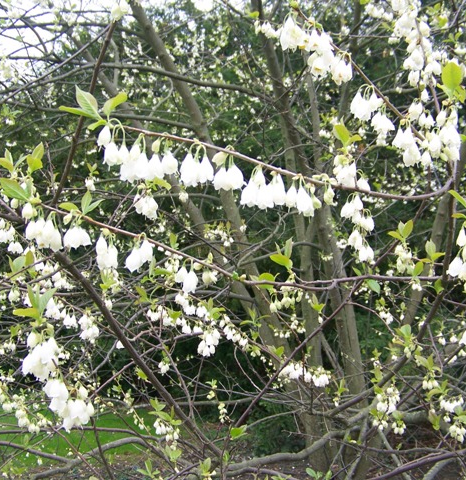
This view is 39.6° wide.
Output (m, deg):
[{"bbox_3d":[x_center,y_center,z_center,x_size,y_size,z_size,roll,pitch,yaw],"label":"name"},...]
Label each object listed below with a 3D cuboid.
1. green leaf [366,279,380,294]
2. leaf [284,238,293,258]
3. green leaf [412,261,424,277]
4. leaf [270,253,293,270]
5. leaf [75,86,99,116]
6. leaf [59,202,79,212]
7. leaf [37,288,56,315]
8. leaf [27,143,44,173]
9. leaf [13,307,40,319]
[{"bbox_3d":[0.226,0.076,1.053,0.016,0.029,0.009,-37,0,1],"label":"green leaf"},{"bbox_3d":[0.086,0.013,1.003,0.015,0.032,0.009,12,0,17],"label":"leaf"},{"bbox_3d":[0.372,0.057,1.300,0.018,0.032,0.014,24,0,0],"label":"green leaf"},{"bbox_3d":[0.075,0.033,1.003,0.037,0.014,0.022,15,31,-9],"label":"leaf"},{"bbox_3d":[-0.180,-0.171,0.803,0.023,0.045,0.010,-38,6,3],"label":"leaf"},{"bbox_3d":[-0.215,-0.043,0.853,0.027,0.010,0.017,4,37,0],"label":"leaf"},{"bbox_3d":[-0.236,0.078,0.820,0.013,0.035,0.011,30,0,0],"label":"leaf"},{"bbox_3d":[-0.298,-0.125,0.980,0.024,0.045,0.017,0,0,0],"label":"leaf"},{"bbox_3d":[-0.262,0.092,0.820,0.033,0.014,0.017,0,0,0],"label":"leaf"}]

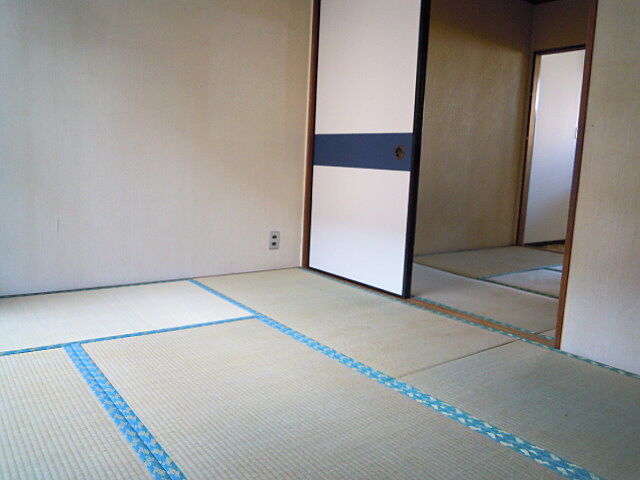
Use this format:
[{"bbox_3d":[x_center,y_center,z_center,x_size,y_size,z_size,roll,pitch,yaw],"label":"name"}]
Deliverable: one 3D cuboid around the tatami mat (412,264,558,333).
[{"bbox_3d":[0.759,0.312,3.229,0.785,0.050,1.724,-4,10,-37],"label":"tatami mat"}]

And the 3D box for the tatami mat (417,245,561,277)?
[{"bbox_3d":[1.510,0.188,4.347,1.751,0.050,0.820,-4,10,-37],"label":"tatami mat"}]

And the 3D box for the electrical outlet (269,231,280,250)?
[{"bbox_3d":[-0.299,0.004,3.461,0.071,0.120,0.010,-4,10,-37],"label":"electrical outlet"}]

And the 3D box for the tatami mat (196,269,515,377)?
[{"bbox_3d":[0.046,0.357,2.689,0.817,0.050,1.738,-4,10,-37],"label":"tatami mat"}]

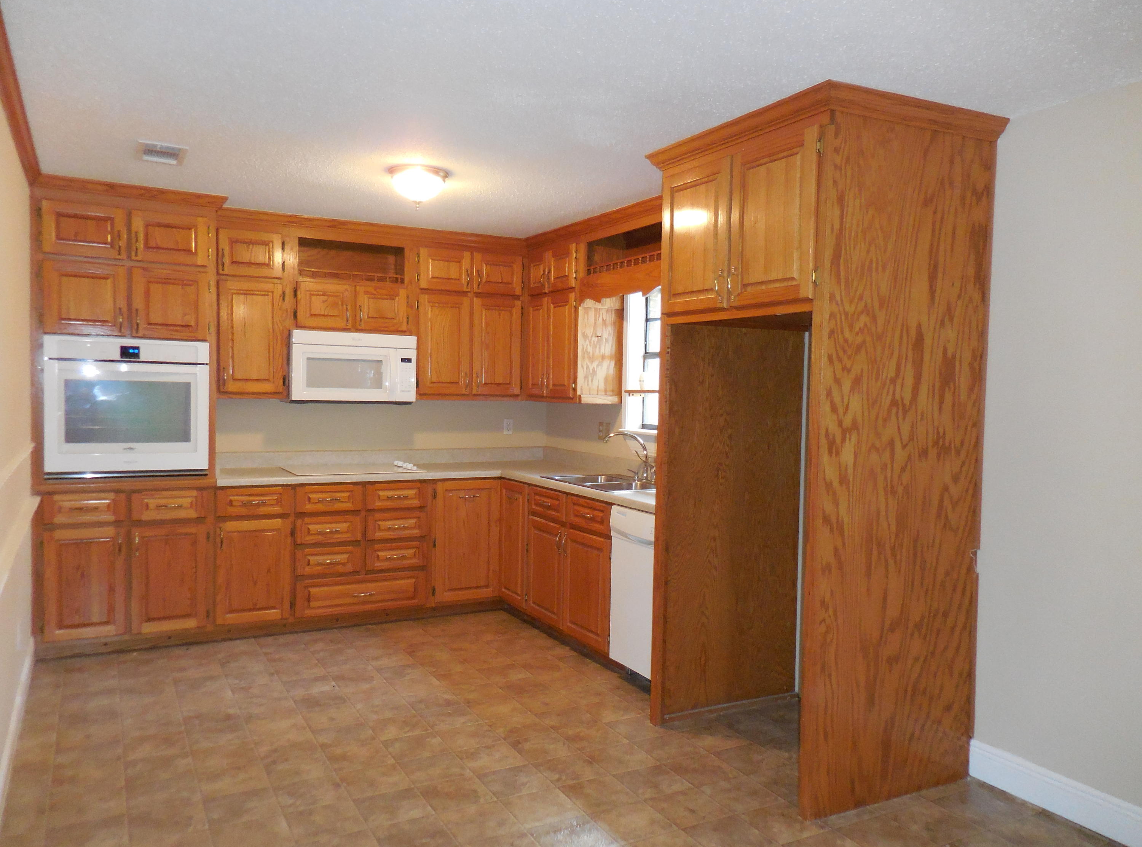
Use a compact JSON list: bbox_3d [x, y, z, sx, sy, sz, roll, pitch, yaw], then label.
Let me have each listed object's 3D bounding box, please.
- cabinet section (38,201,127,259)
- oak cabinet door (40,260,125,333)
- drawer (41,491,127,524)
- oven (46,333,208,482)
[{"bbox_3d":[-2.481,-0.982,4.216,0.367,0.260,0.040,0,3,-27],"label":"cabinet section"},{"bbox_3d":[-2.488,-0.638,4.228,0.367,0.365,0.025,0,3,-25],"label":"oak cabinet door"},{"bbox_3d":[-2.605,0.424,4.431,0.366,0.159,0.450,0,3,-29],"label":"drawer"},{"bbox_3d":[-2.441,-0.091,4.559,0.757,0.724,0.600,0,3,-29],"label":"oven"}]

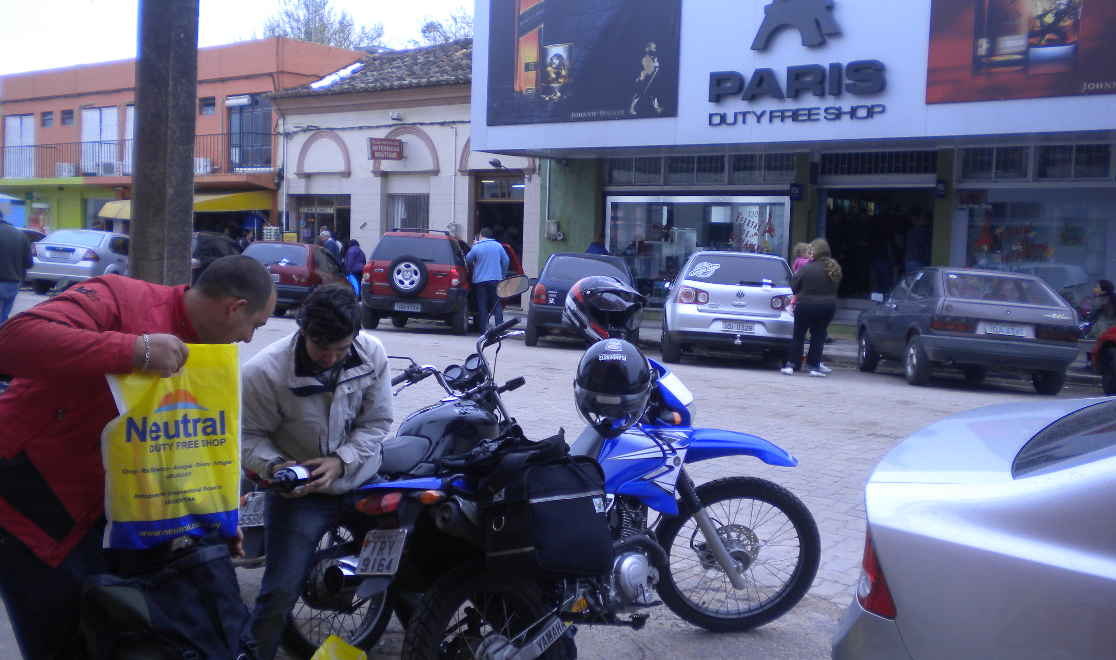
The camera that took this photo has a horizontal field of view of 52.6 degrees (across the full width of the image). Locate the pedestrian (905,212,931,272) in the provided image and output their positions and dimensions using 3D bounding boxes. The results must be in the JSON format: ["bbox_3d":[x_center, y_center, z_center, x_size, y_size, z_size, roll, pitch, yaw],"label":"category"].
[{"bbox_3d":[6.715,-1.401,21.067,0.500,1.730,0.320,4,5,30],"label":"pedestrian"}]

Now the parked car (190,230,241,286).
[{"bbox_3d":[-7.769,-1.261,24.016,1.680,1.490,3.900,3,2,4],"label":"parked car"}]

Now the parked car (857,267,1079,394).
[{"bbox_3d":[4.712,-0.057,13.472,1.600,1.375,3.810,4,1,3],"label":"parked car"}]

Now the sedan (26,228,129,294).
[{"bbox_3d":[-10.702,-1.523,26.166,1.690,1.470,4.200,3,2,-4],"label":"sedan"}]

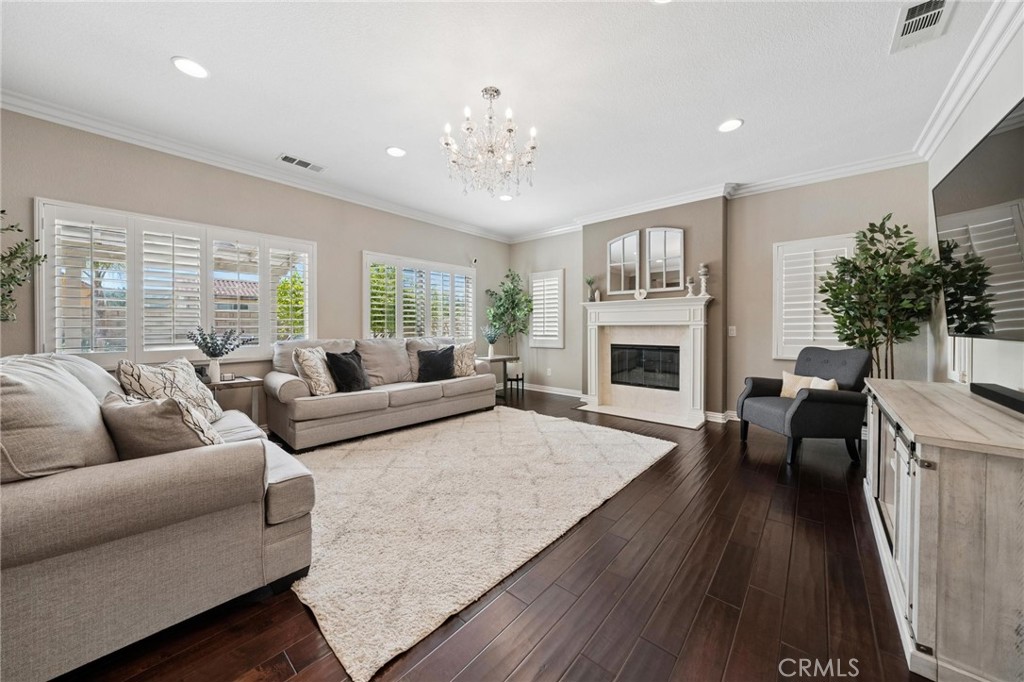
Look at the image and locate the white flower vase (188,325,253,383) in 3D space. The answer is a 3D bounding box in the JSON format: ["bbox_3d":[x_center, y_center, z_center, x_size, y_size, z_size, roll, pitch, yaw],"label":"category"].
[{"bbox_3d":[-2.568,0.115,2.988,0.408,0.490,0.449,1,2,42],"label":"white flower vase"}]

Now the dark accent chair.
[{"bbox_3d":[2.488,0.519,2.924,0.724,0.882,0.653,0,1,-4],"label":"dark accent chair"}]

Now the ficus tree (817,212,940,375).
[{"bbox_3d":[3.154,-0.060,2.926,0.734,2.040,0.734,1,2,42],"label":"ficus tree"}]

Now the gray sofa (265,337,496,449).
[{"bbox_3d":[-1.434,0.458,4.163,1.081,0.949,2.519,1,2,42],"label":"gray sofa"}]

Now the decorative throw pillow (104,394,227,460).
[{"bbox_3d":[-1.480,0.361,1.460,0.459,0.408,0.163,0,34,18],"label":"decorative throw pillow"}]

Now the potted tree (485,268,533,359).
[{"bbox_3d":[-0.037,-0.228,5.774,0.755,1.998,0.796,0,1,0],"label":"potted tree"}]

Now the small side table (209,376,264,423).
[{"bbox_3d":[-2.574,0.655,2.997,0.449,0.602,0.541,1,2,42],"label":"small side table"}]

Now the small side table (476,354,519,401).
[{"bbox_3d":[-0.282,0.593,5.517,0.449,0.622,0.653,1,2,42],"label":"small side table"}]

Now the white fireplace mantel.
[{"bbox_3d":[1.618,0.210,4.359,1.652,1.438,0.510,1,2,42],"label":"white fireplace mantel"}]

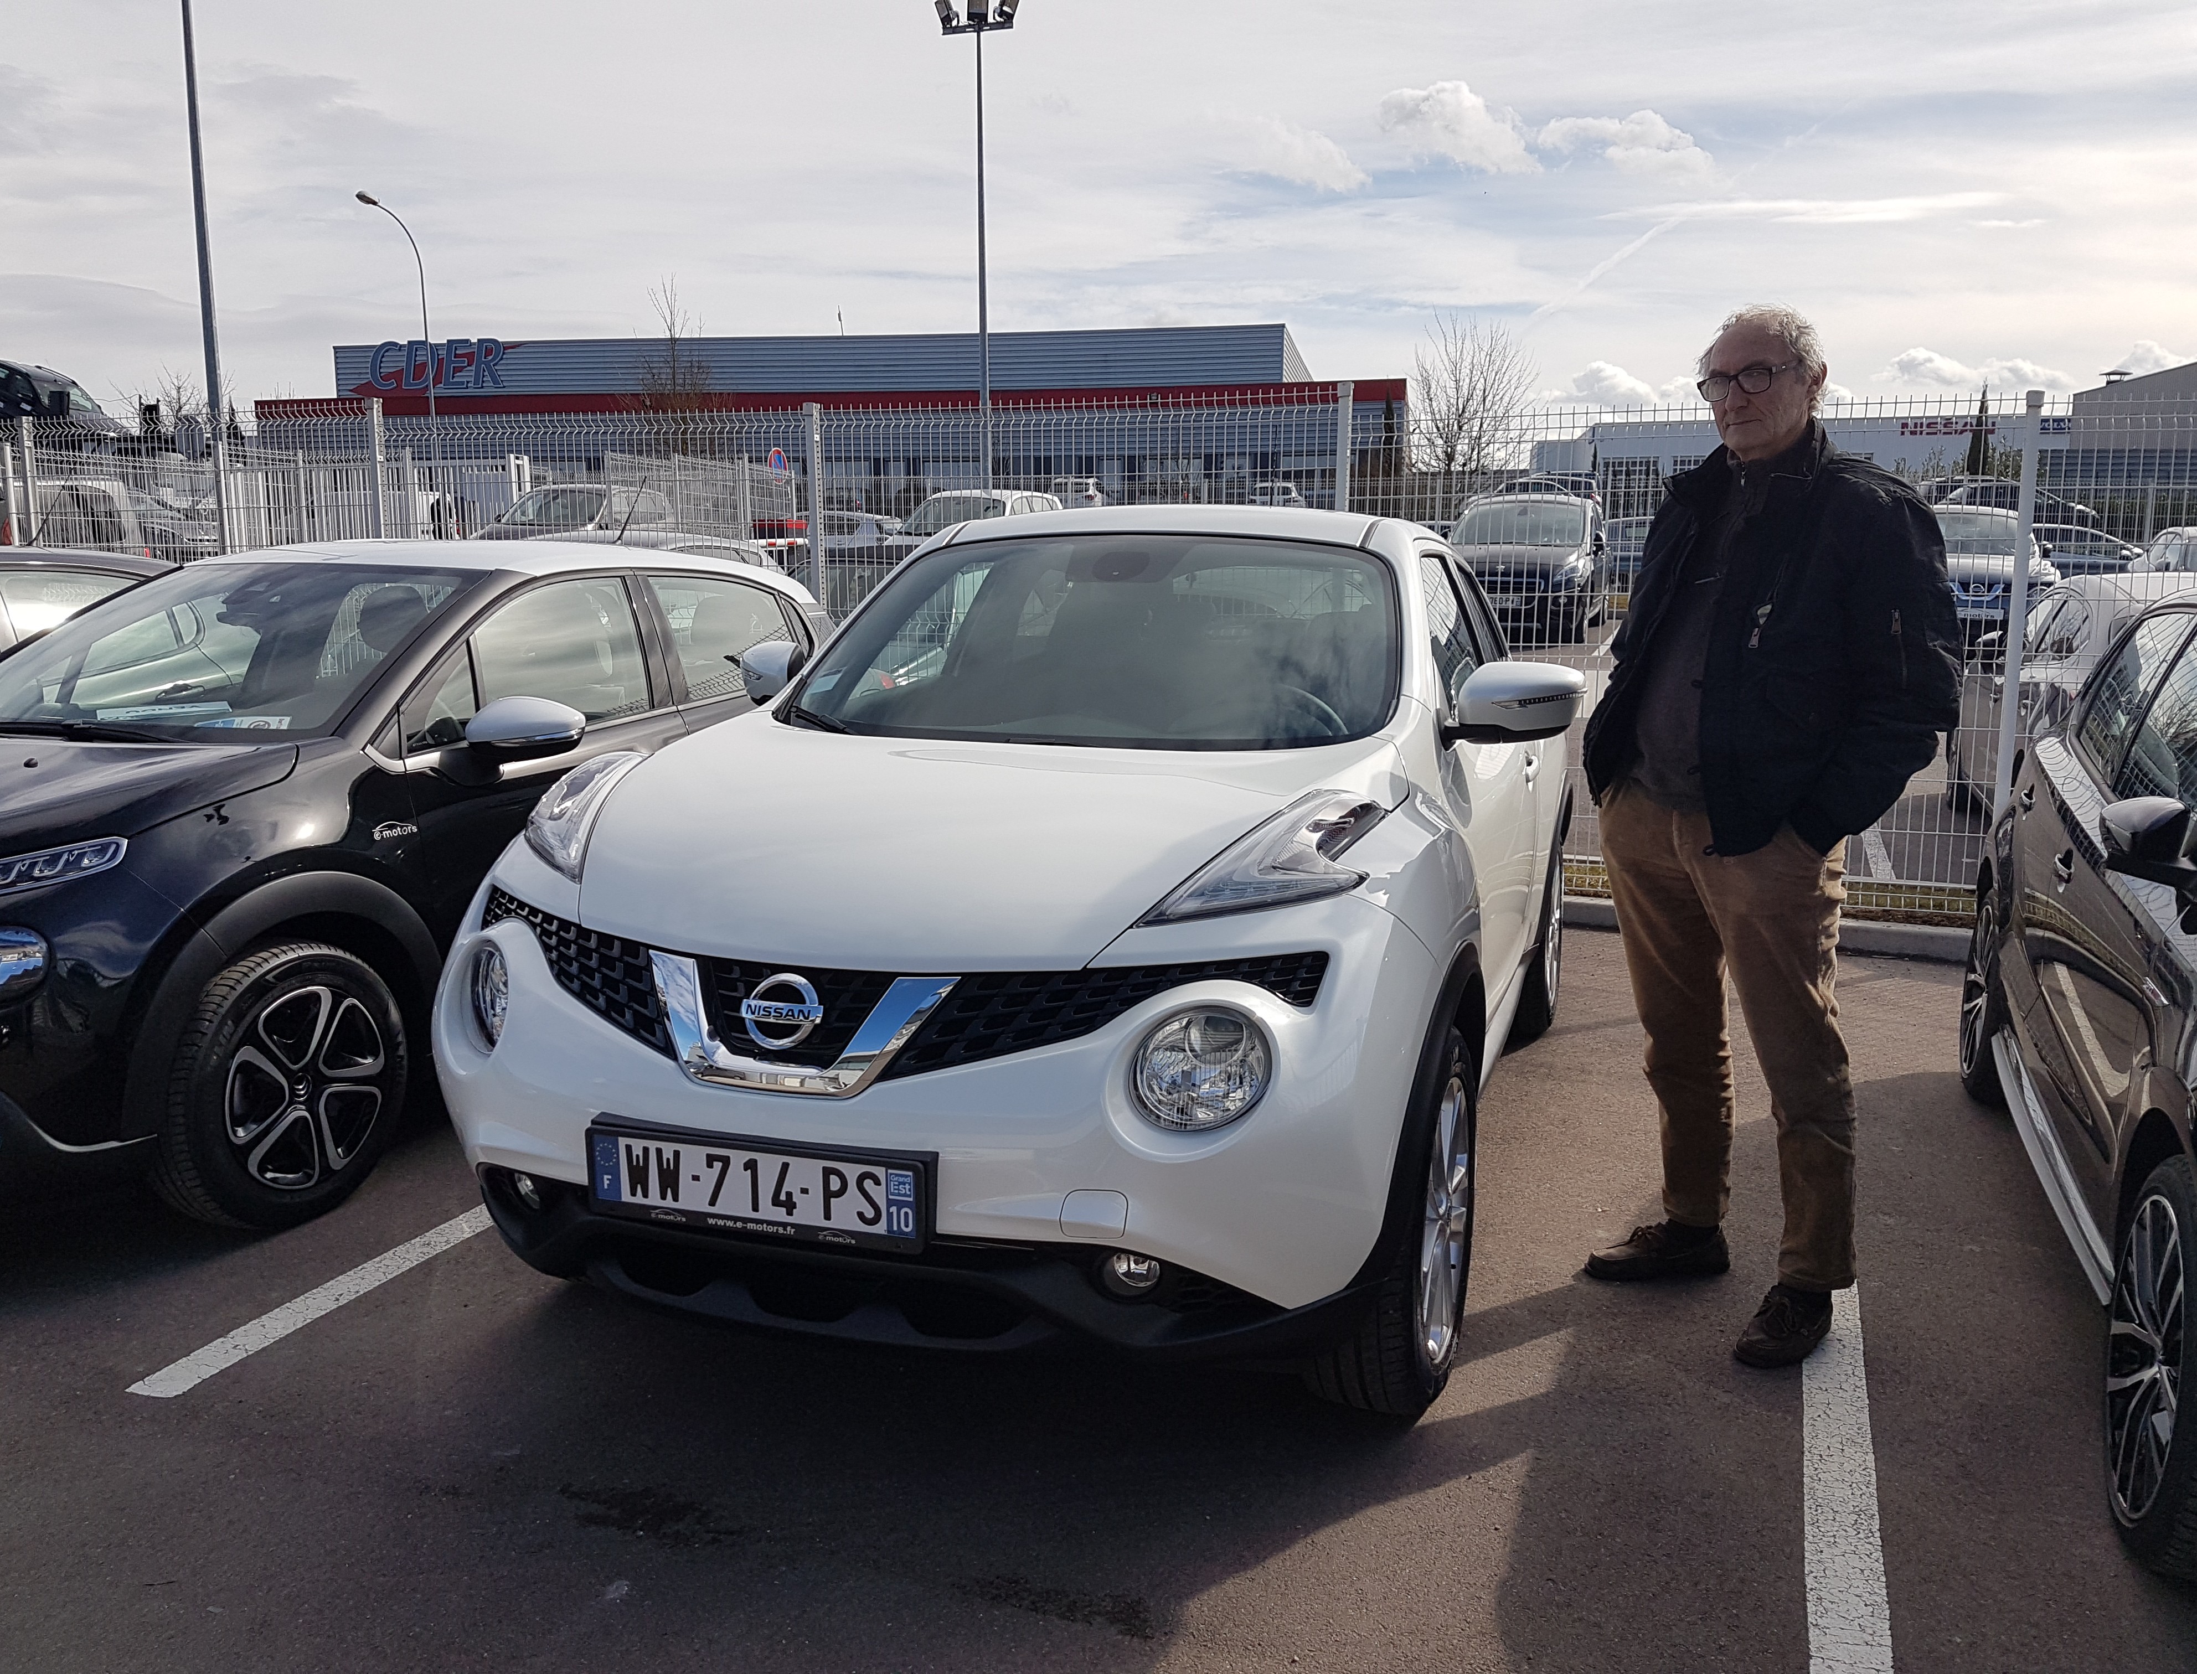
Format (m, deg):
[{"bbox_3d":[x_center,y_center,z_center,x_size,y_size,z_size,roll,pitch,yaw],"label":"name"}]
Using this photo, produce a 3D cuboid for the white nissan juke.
[{"bbox_3d":[0.188,-0.016,4.231,1.840,1.560,4.130,3,9,19],"label":"white nissan juke"}]

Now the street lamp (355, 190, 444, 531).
[{"bbox_3d":[-13.290,-8.054,32.144,1.500,8.800,0.300,0,9,0],"label":"street lamp"}]

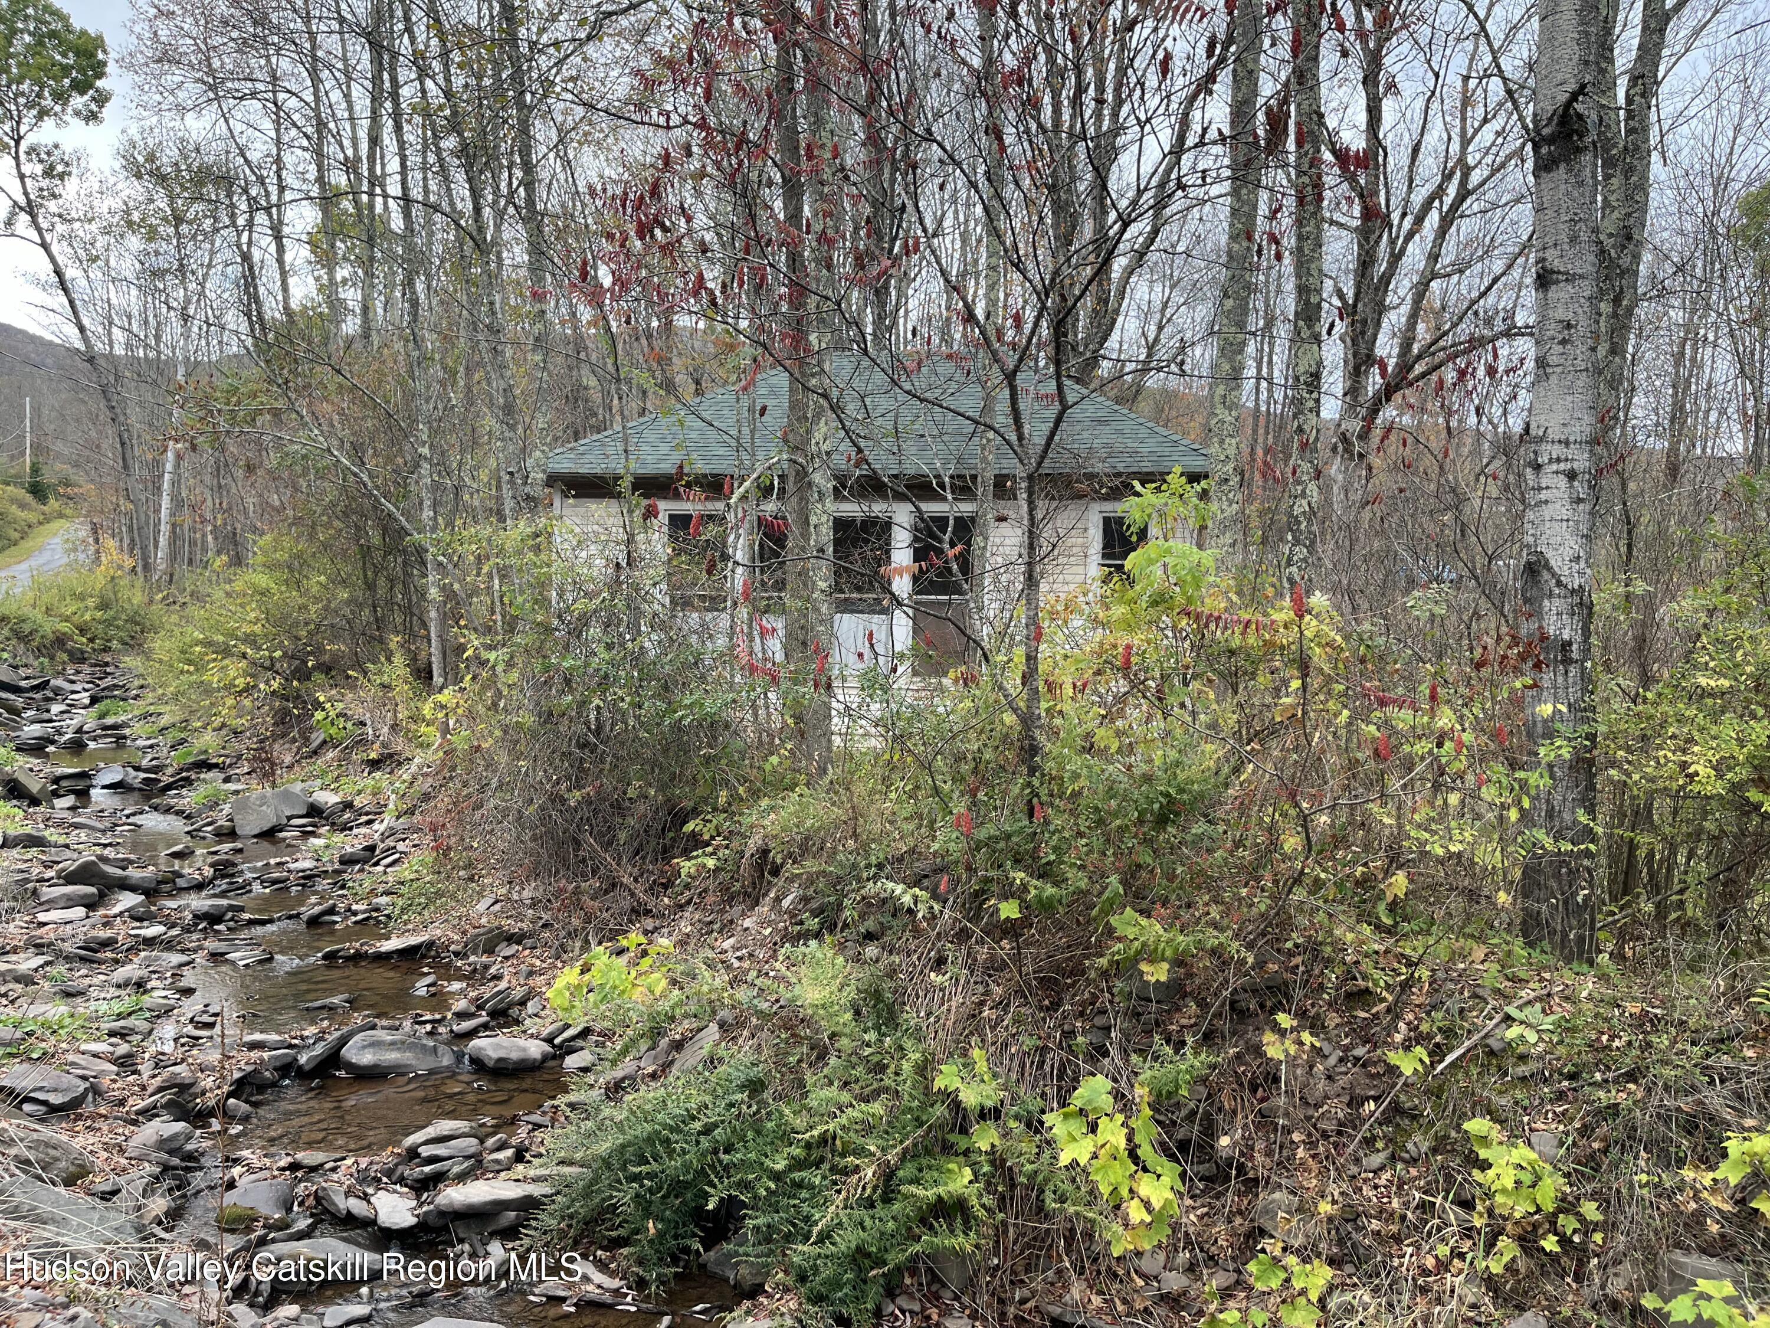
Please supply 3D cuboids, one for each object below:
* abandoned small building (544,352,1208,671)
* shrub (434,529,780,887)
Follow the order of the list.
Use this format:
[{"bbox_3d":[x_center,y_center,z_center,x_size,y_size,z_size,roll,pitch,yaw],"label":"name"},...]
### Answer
[{"bbox_3d":[0.388,-1.752,19.005,8.891,5.341,6.347,2,7,14],"label":"abandoned small building"},{"bbox_3d":[-2.187,0.295,10.700,2.600,2.600,2.200,-1,7,-12],"label":"shrub"}]

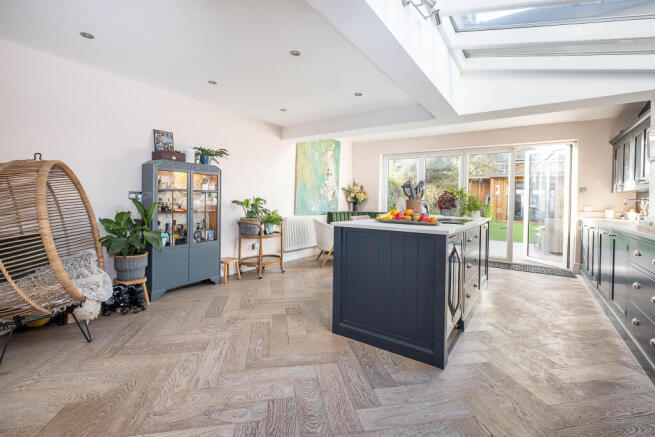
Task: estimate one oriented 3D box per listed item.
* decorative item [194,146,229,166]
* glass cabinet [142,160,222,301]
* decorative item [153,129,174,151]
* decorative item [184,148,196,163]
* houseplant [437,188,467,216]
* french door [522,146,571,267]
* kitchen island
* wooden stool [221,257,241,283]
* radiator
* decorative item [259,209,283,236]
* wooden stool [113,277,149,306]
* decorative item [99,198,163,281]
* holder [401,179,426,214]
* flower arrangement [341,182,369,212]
[{"bbox_3d":[-1.525,-0.822,3.620,0.280,0.250,0.400,2,2,36],"label":"decorative item"},{"bbox_3d":[-1.787,0.122,3.405,0.310,1.530,0.840,2,2,36],"label":"glass cabinet"},{"bbox_3d":[-1.910,-0.906,3.212,0.030,0.280,0.220,-12,-6,36],"label":"decorative item"},{"bbox_3d":[-1.684,-0.756,3.350,0.130,0.190,0.130,2,3,36],"label":"decorative item"},{"bbox_3d":[1.633,-0.206,3.580,0.320,0.360,0.360,2,3,36],"label":"houseplant"},{"bbox_3d":[4.337,-0.248,5.414,0.070,2.240,0.870,0,1,-16],"label":"french door"},{"bbox_3d":[1.204,0.482,3.162,0.940,0.920,2.760,2,2,36],"label":"kitchen island"},{"bbox_3d":[-1.355,0.706,3.759,0.240,0.280,0.250,2,3,36],"label":"wooden stool"},{"bbox_3d":[-0.443,0.258,5.168,0.100,0.600,1.170,2,3,36],"label":"radiator"},{"bbox_3d":[-0.857,0.051,4.180,0.280,0.380,0.290,1,2,0],"label":"decorative item"},{"bbox_3d":[-1.994,0.751,2.770,0.280,0.290,0.310,2,2,36],"label":"wooden stool"},{"bbox_3d":[-1.999,0.216,2.770,0.480,0.820,0.500,2,3,36],"label":"decorative item"},{"bbox_3d":[1.020,-0.217,3.200,0.200,0.430,0.230,2,2,36],"label":"holder"},{"bbox_3d":[0.660,-0.459,6.600,0.500,0.720,0.580,2,2,36],"label":"flower arrangement"}]

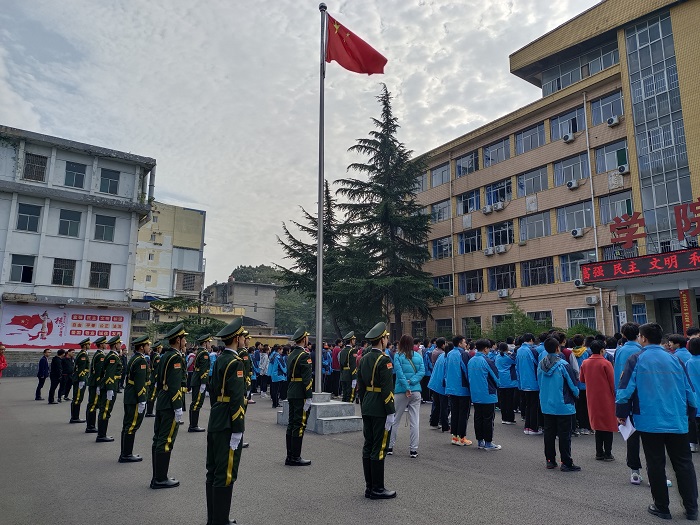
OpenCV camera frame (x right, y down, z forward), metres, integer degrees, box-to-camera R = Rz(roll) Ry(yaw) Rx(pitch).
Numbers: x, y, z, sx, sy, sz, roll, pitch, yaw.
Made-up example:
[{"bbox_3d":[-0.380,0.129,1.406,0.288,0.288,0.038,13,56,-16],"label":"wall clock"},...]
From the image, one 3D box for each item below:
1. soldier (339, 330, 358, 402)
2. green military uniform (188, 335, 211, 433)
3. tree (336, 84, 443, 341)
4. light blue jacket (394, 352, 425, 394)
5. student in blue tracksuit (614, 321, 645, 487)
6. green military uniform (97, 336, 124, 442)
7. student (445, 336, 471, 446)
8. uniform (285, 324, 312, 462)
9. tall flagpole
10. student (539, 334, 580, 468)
[{"bbox_3d":[-0.032,2.458,10.532,0.330,1.870,0.490,7,-12,-34],"label":"soldier"},{"bbox_3d":[-2.919,2.314,9.815,0.330,1.854,0.490,7,-12,-34],"label":"green military uniform"},{"bbox_3d":[2.620,-2.546,32.967,7.000,19.654,7.000,0,-10,0],"label":"tree"},{"bbox_3d":[0.906,1.685,7.694,0.500,0.654,0.320,-3,-10,17],"label":"light blue jacket"},{"bbox_3d":[3.485,1.668,6.104,0.360,1.865,0.520,8,-13,-39],"label":"student in blue tracksuit"},{"bbox_3d":[-4.197,2.196,8.839,0.330,1.785,0.490,7,-12,-34],"label":"green military uniform"},{"bbox_3d":[1.832,2.146,8.574,0.360,1.781,0.500,6,-12,-31],"label":"student"},{"bbox_3d":[-0.708,1.827,7.001,0.330,1.840,0.490,7,-12,-34],"label":"uniform"},{"bbox_3d":[-0.667,-1.783,11.528,0.170,9.232,0.170,0,-10,0],"label":"tall flagpole"},{"bbox_3d":[2.802,1.880,6.828,0.380,1.716,0.520,7,-12,-34],"label":"student"}]

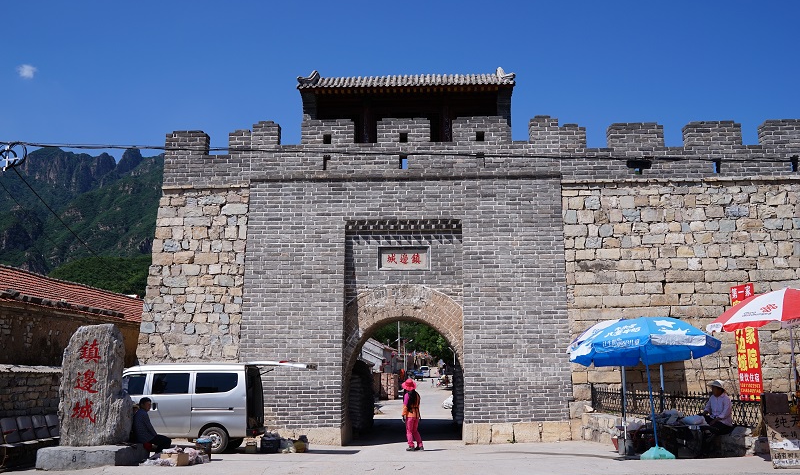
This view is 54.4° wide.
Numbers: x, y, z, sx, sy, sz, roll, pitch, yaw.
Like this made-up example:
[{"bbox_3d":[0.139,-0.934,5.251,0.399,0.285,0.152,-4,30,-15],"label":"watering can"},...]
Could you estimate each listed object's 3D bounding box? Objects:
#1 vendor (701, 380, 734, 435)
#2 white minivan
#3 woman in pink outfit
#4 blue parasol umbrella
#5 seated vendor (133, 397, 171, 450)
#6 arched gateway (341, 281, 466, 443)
[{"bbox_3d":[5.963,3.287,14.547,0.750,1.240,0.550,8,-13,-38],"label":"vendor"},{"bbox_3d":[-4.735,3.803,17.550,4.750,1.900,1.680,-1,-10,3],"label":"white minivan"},{"bbox_3d":[0.249,3.827,16.791,0.500,1.540,0.360,6,-11,-30],"label":"woman in pink outfit"},{"bbox_3d":[4.593,2.746,14.338,2.800,2.570,2.800,0,-10,0],"label":"blue parasol umbrella"},{"bbox_3d":[-4.735,3.596,14.602,0.750,1.160,0.520,-4,-11,21],"label":"seated vendor"},{"bbox_3d":[0.123,3.205,19.743,2.950,3.740,2.200,-1,-10,2],"label":"arched gateway"}]

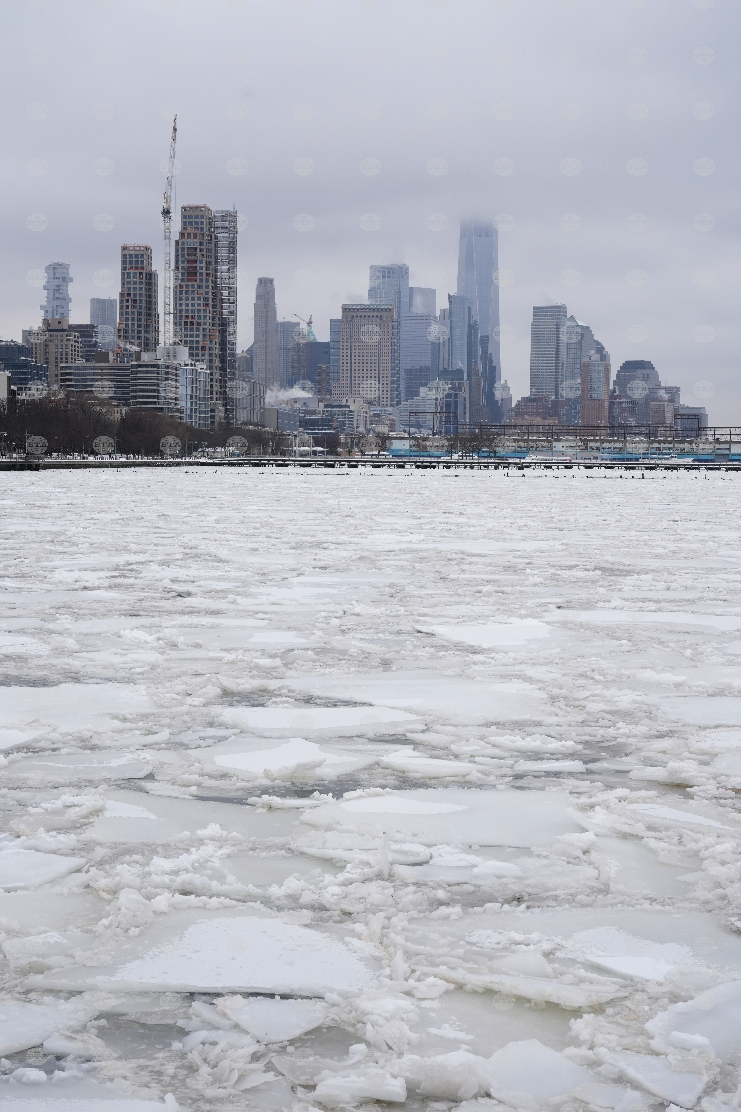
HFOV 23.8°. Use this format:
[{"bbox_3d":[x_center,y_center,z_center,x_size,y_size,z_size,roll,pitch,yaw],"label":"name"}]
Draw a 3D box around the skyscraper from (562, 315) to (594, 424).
[{"bbox_3d":[318.270,-266.970,2778.940,53.000,222.000,54.000,3,4,28],"label":"skyscraper"}]

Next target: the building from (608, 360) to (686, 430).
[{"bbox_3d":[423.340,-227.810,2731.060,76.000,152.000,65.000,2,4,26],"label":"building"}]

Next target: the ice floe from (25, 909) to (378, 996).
[{"bbox_3d":[-1.526,3.757,16.539,3.120,0.180,2.580,0,3,0],"label":"ice floe"}]

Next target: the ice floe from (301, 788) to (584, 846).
[{"bbox_3d":[0.882,3.404,22.624,3.460,0.180,3.210,0,3,0],"label":"ice floe"}]

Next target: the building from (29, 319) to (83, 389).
[{"bbox_3d":[-228.772,-122.564,1283.052,34.000,99.300,22.000,1,3,16],"label":"building"}]

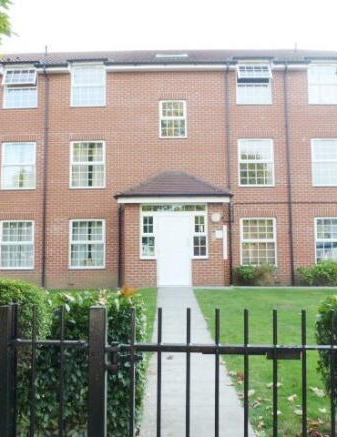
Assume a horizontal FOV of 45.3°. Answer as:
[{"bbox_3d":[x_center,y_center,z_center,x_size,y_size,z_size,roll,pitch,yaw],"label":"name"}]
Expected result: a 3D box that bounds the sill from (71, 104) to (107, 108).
[{"bbox_3d":[-2.696,-3.768,13.602,1.241,0.084,0.130,0,-4,1],"label":"sill"}]

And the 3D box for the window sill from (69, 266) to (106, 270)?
[{"bbox_3d":[-2.612,1.615,13.123,1.192,0.090,0.130,-1,-5,1],"label":"window sill"}]

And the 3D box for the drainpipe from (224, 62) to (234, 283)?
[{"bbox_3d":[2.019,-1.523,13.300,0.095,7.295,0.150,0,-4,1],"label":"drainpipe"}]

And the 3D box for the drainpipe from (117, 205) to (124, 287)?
[{"bbox_3d":[-1.563,0.927,13.175,0.092,2.622,0.100,0,-4,1],"label":"drainpipe"}]

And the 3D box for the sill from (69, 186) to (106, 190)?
[{"bbox_3d":[-2.675,-0.993,13.390,1.212,0.084,0.130,0,-4,1],"label":"sill"}]

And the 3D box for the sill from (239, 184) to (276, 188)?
[{"bbox_3d":[2.912,-1.065,13.290,1.205,0.090,0.130,-1,-5,1],"label":"sill"}]

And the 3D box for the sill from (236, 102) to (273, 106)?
[{"bbox_3d":[2.882,-3.820,13.547,1.237,0.084,0.130,0,-4,1],"label":"sill"}]

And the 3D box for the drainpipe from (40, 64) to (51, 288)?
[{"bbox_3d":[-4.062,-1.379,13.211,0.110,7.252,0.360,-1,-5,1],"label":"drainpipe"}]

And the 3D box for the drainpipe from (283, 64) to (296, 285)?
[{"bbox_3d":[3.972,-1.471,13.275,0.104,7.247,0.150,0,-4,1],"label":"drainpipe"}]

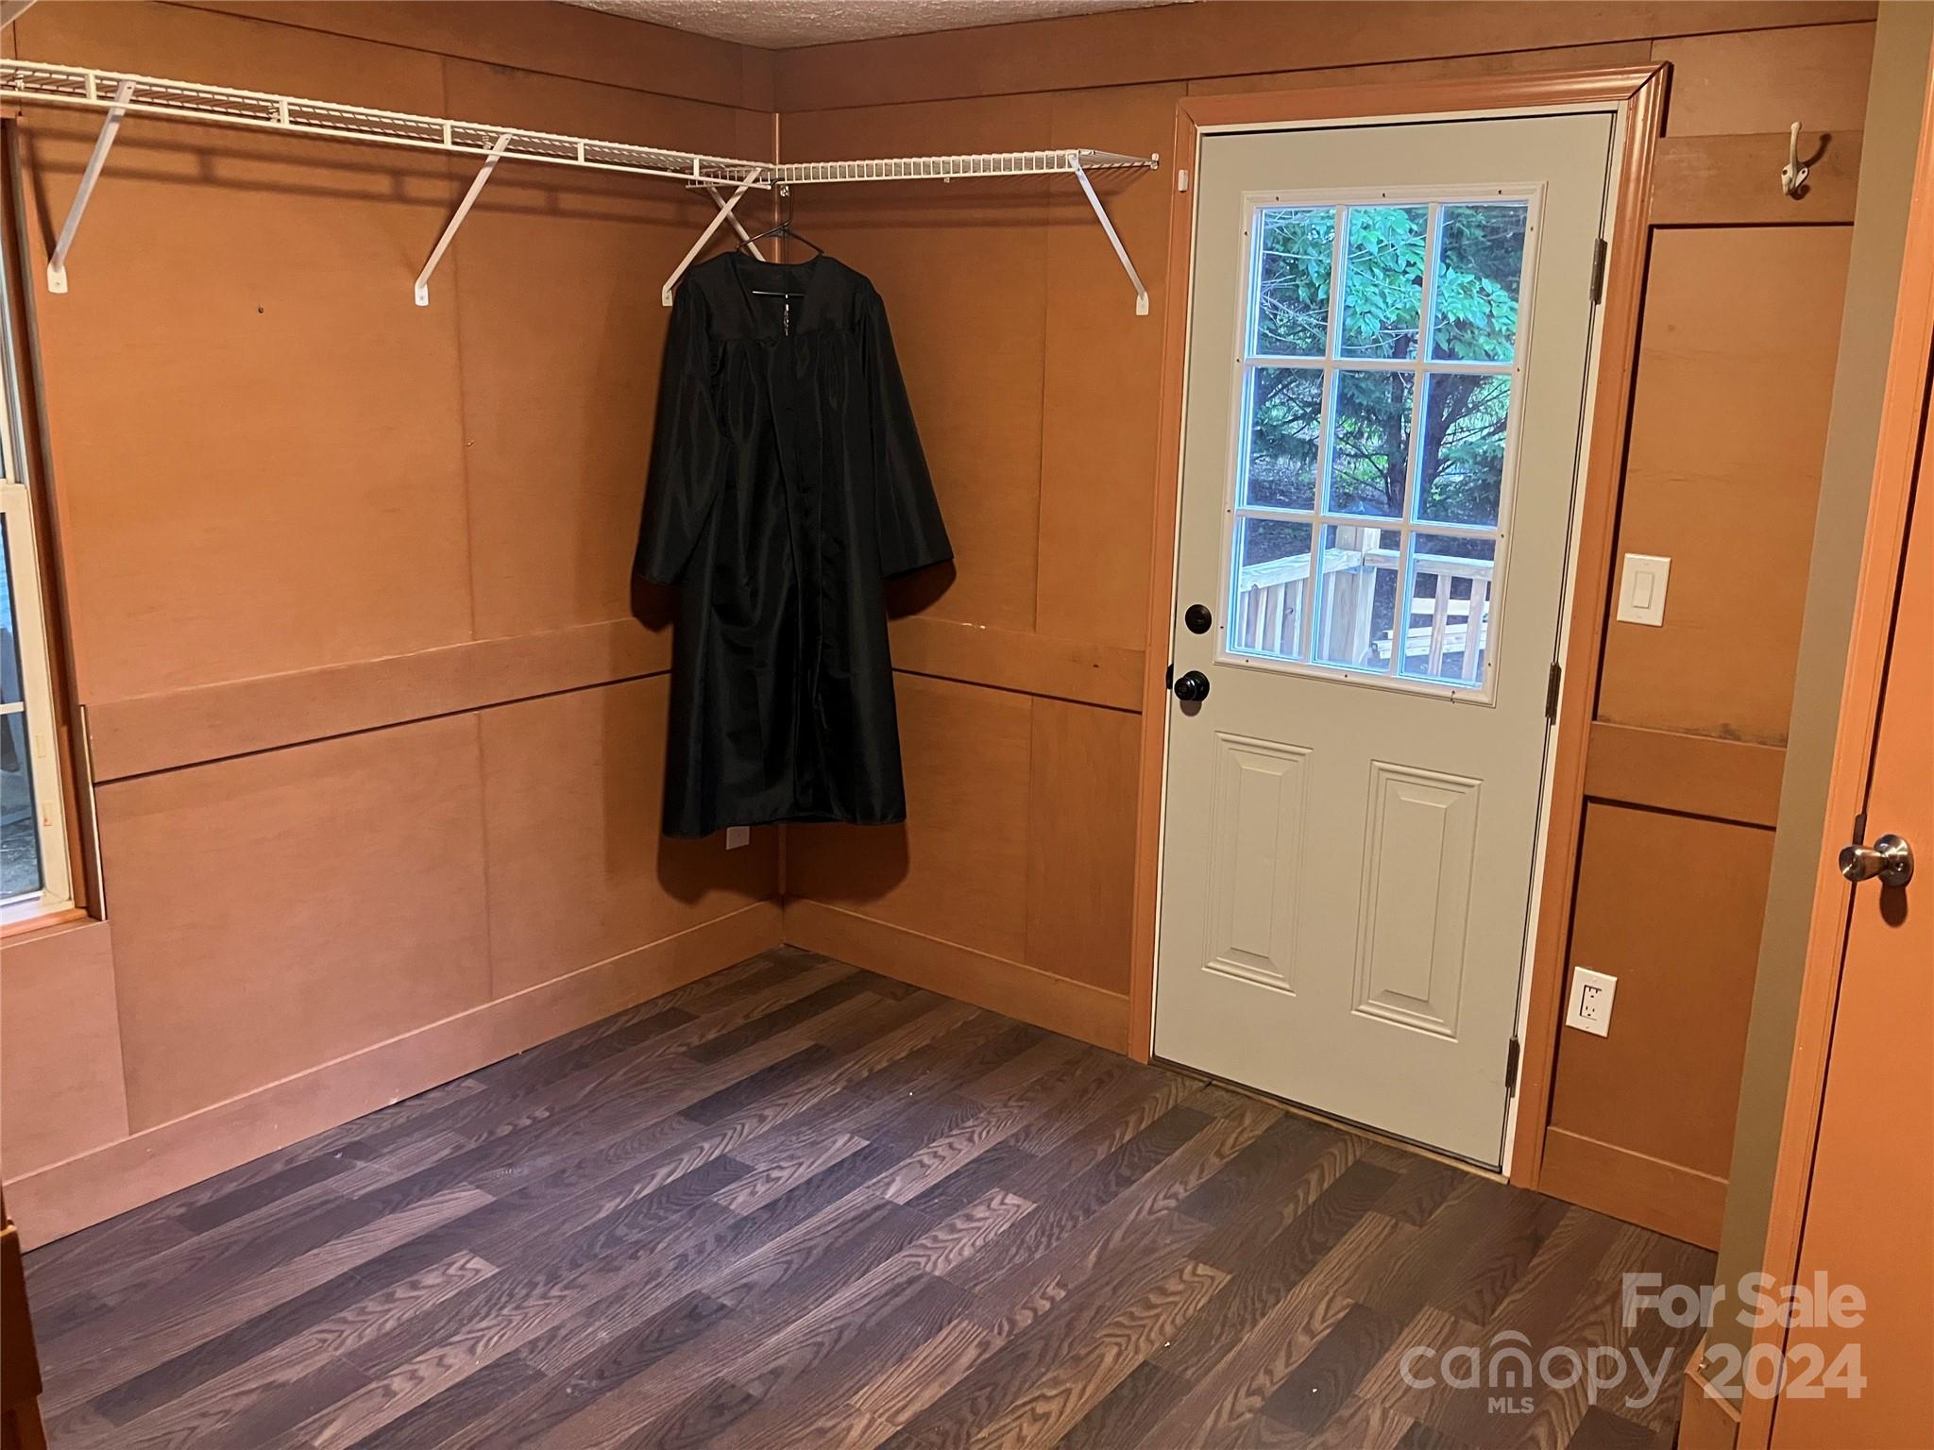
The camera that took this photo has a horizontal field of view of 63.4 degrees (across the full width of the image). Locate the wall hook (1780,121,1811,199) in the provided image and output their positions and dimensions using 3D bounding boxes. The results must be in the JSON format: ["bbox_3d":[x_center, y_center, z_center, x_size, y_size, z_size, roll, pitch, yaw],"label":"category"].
[{"bbox_3d":[1.331,-0.912,2.520,0.038,0.106,0.066,11,17,36],"label":"wall hook"}]

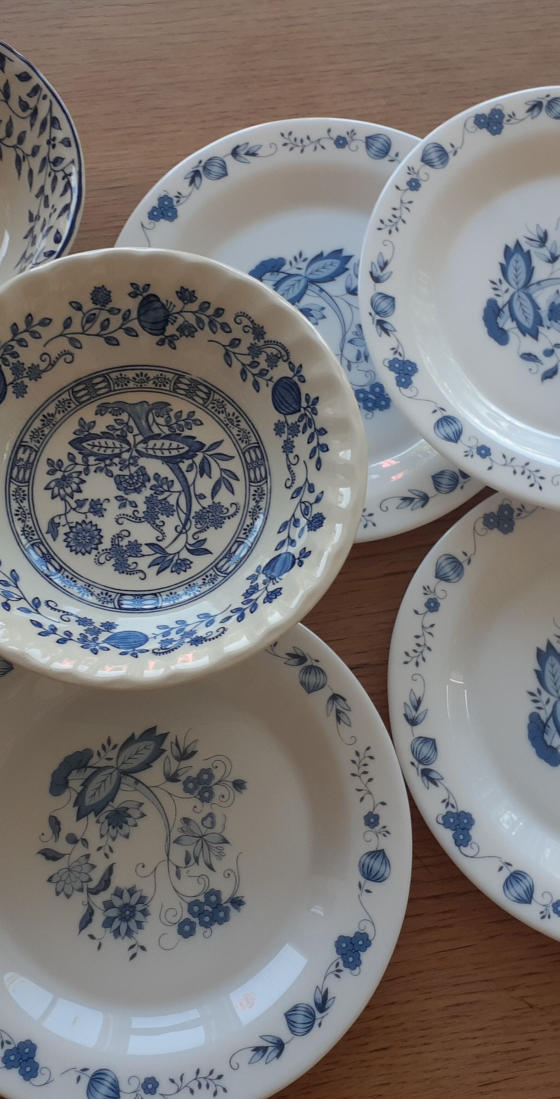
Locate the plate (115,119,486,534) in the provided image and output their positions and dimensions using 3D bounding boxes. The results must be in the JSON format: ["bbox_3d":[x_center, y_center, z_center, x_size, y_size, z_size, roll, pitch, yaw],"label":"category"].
[{"bbox_3d":[0.020,-0.093,0.478,0.193,0.017,0.193,0,74,-2],"label":"plate"}]

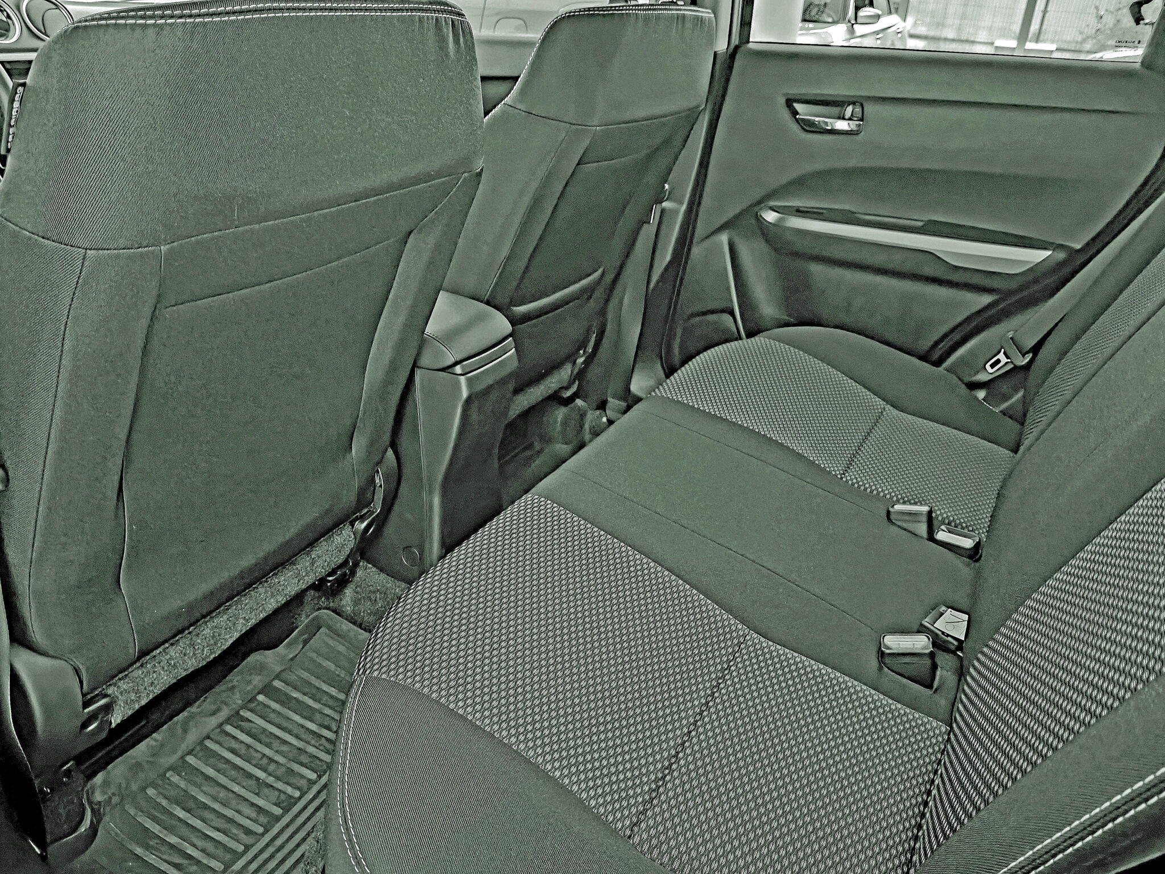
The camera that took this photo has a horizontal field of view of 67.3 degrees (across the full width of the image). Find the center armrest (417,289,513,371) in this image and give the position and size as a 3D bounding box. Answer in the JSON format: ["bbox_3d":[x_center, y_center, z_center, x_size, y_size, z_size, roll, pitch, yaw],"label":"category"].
[{"bbox_3d":[-0.260,-0.178,1.320,0.287,0.071,0.163,15,29,25],"label":"center armrest"}]

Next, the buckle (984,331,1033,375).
[{"bbox_3d":[0.727,-0.143,1.500,0.019,0.073,0.058,30,35,-31],"label":"buckle"}]

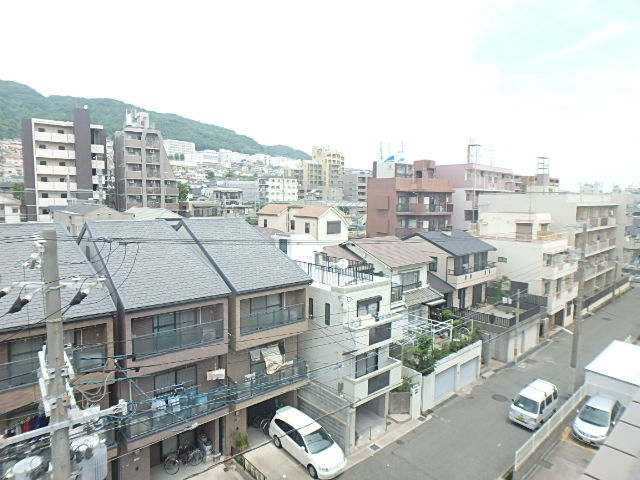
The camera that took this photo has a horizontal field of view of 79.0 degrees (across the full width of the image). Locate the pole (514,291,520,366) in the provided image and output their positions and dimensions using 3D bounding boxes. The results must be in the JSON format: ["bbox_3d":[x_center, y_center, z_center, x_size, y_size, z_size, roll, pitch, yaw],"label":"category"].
[{"bbox_3d":[15.126,6.757,29.689,0.227,5.949,0.227,-5,7,-41],"label":"pole"}]

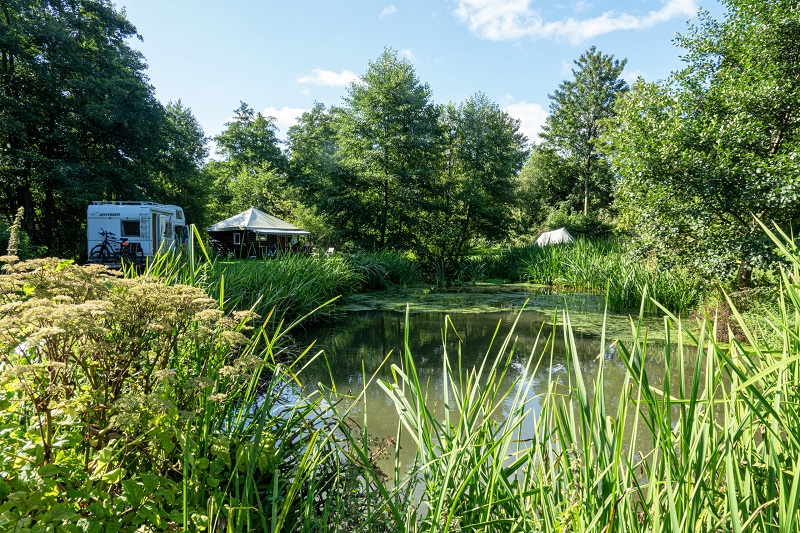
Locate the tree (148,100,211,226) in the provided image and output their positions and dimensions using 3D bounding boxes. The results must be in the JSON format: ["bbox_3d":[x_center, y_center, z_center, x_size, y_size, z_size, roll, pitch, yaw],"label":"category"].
[{"bbox_3d":[-13.832,-5.632,33.000,5.000,9.273,5.200,0,3,0],"label":"tree"}]

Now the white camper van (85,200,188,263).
[{"bbox_3d":[-11.137,-1.030,23.251,2.280,2.880,5.900,0,3,-8],"label":"white camper van"}]

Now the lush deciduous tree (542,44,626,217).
[{"bbox_3d":[15.487,-10.381,45.000,7.400,16.355,7.200,0,3,0],"label":"lush deciduous tree"}]

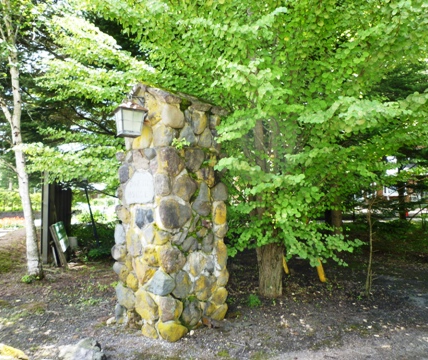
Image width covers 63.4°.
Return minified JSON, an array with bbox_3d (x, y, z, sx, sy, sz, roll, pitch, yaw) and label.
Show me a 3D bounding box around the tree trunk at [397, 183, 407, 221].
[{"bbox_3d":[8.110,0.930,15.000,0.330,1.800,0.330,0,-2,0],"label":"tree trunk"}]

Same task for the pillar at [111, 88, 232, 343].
[{"bbox_3d":[-0.480,0.300,3.930,0.900,2.600,0.850,-1,-2,40],"label":"pillar"}]

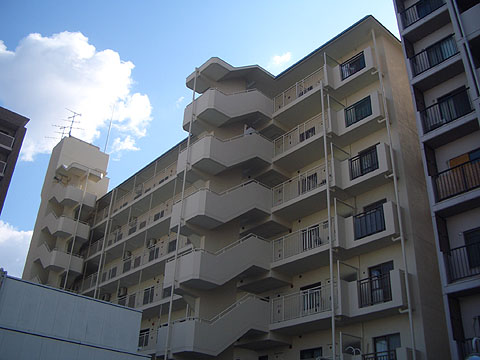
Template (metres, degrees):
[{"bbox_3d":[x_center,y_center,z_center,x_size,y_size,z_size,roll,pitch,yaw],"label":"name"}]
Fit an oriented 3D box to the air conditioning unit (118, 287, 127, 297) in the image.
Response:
[{"bbox_3d":[-8.292,8.069,34.623,0.320,0.570,0.780,24,-35,-34],"label":"air conditioning unit"}]

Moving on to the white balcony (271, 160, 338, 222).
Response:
[{"bbox_3d":[3.332,0.559,23.003,1.305,1.395,3.975,24,-35,-34],"label":"white balcony"}]

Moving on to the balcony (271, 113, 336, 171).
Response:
[{"bbox_3d":[3.430,-1.891,24.334,1.305,1.365,3.975,24,-35,-34],"label":"balcony"}]

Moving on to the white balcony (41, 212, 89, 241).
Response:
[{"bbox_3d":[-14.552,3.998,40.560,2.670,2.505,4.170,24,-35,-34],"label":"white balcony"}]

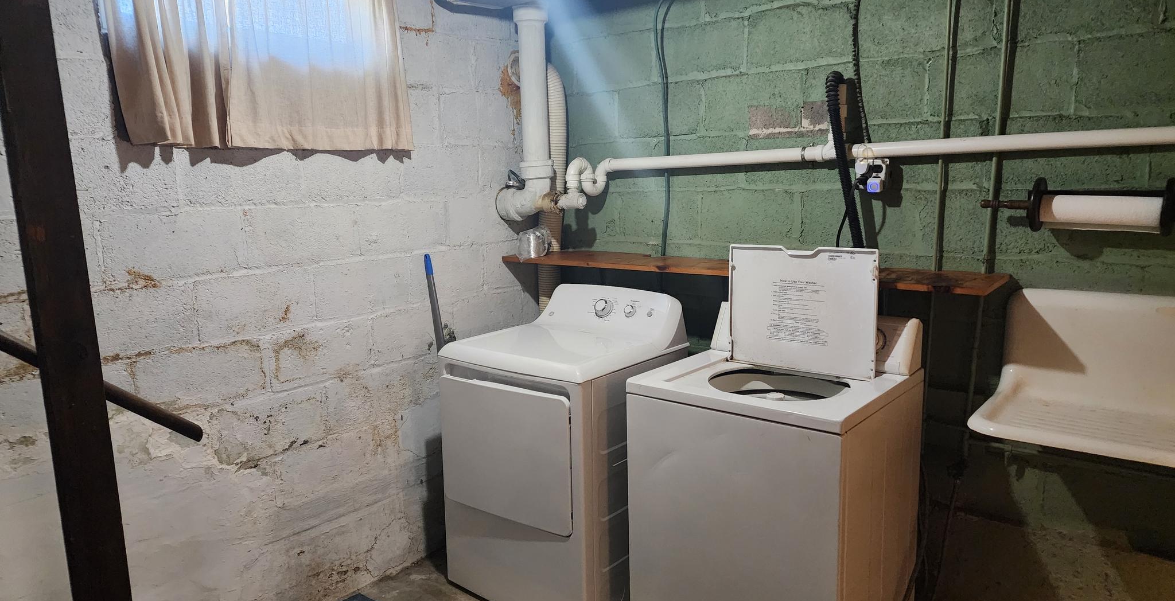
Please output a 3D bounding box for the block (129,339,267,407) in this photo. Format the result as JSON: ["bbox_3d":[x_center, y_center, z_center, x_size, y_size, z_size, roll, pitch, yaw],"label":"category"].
[{"bbox_3d":[-1.291,0.233,2.553,0.170,0.205,0.410,6,12,40],"label":"block"}]

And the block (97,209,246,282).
[{"bbox_3d":[-1.280,-0.172,2.363,0.160,0.203,0.405,5,11,39],"label":"block"}]

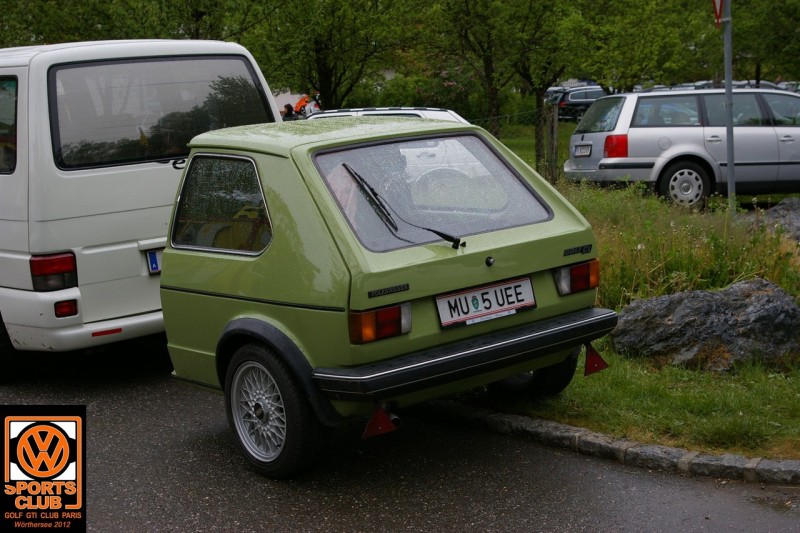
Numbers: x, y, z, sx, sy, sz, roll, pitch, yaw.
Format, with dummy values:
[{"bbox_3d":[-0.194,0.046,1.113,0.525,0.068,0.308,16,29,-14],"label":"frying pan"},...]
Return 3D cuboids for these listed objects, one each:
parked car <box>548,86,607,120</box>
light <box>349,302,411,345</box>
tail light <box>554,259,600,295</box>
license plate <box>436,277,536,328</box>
[{"bbox_3d":[8.500,-6.850,56.200,4.800,1.520,1.850,-4,8,-16],"label":"parked car"},{"bbox_3d":[-0.076,0.218,5.179,0.270,0.125,0.065,-11,10,-38],"label":"light"},{"bbox_3d":[0.778,0.053,5.852,0.270,0.125,0.065,-11,10,-38],"label":"tail light"},{"bbox_3d":[0.361,0.144,5.505,0.520,0.120,0.020,-11,-2,-38],"label":"license plate"}]

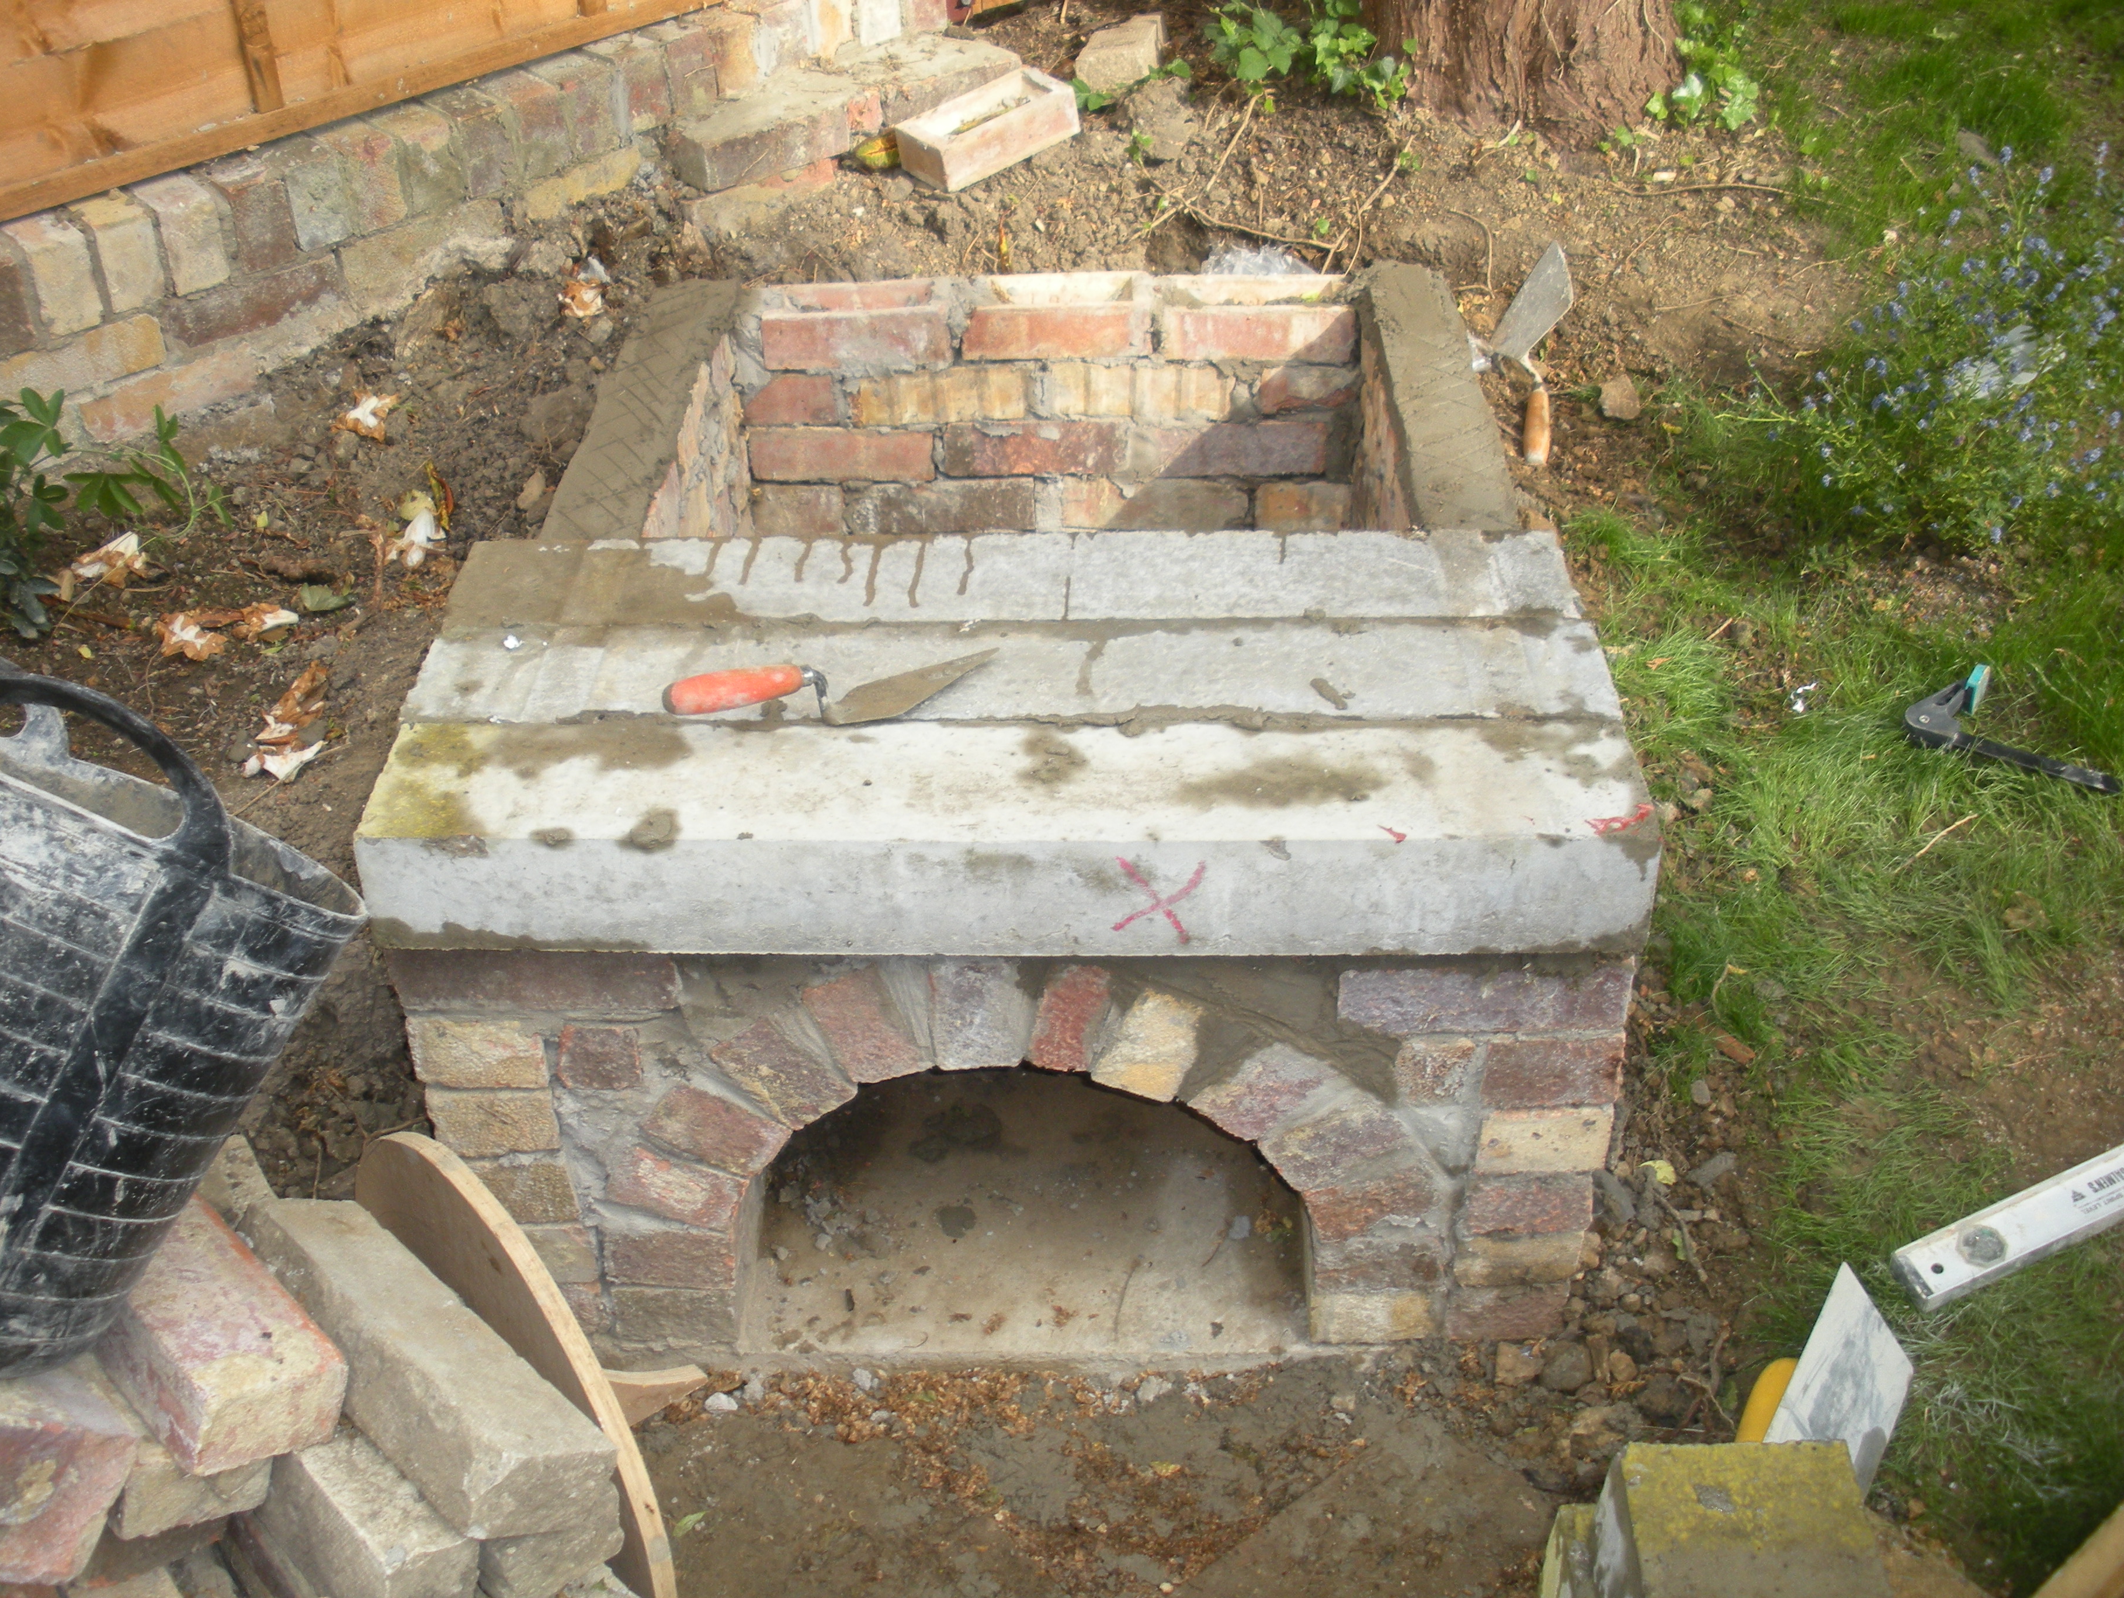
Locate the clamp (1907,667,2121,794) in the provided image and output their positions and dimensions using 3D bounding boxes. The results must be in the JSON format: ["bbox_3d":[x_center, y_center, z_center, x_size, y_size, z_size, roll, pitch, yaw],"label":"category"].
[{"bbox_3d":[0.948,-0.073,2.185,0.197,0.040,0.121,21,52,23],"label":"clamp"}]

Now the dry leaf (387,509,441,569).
[{"bbox_3d":[-0.727,-0.292,2.484,0.058,0.028,0.080,0,37,1],"label":"dry leaf"}]

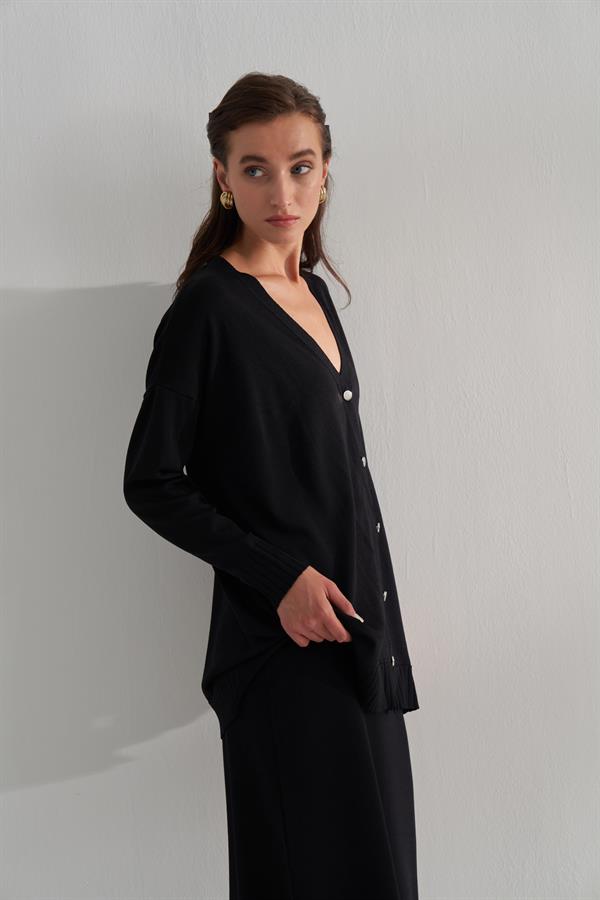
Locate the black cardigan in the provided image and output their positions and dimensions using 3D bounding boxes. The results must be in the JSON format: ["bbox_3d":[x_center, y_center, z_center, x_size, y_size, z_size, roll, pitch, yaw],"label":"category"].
[{"bbox_3d":[-0.010,0.060,2.450,0.360,0.680,0.470,1,2,35],"label":"black cardigan"}]

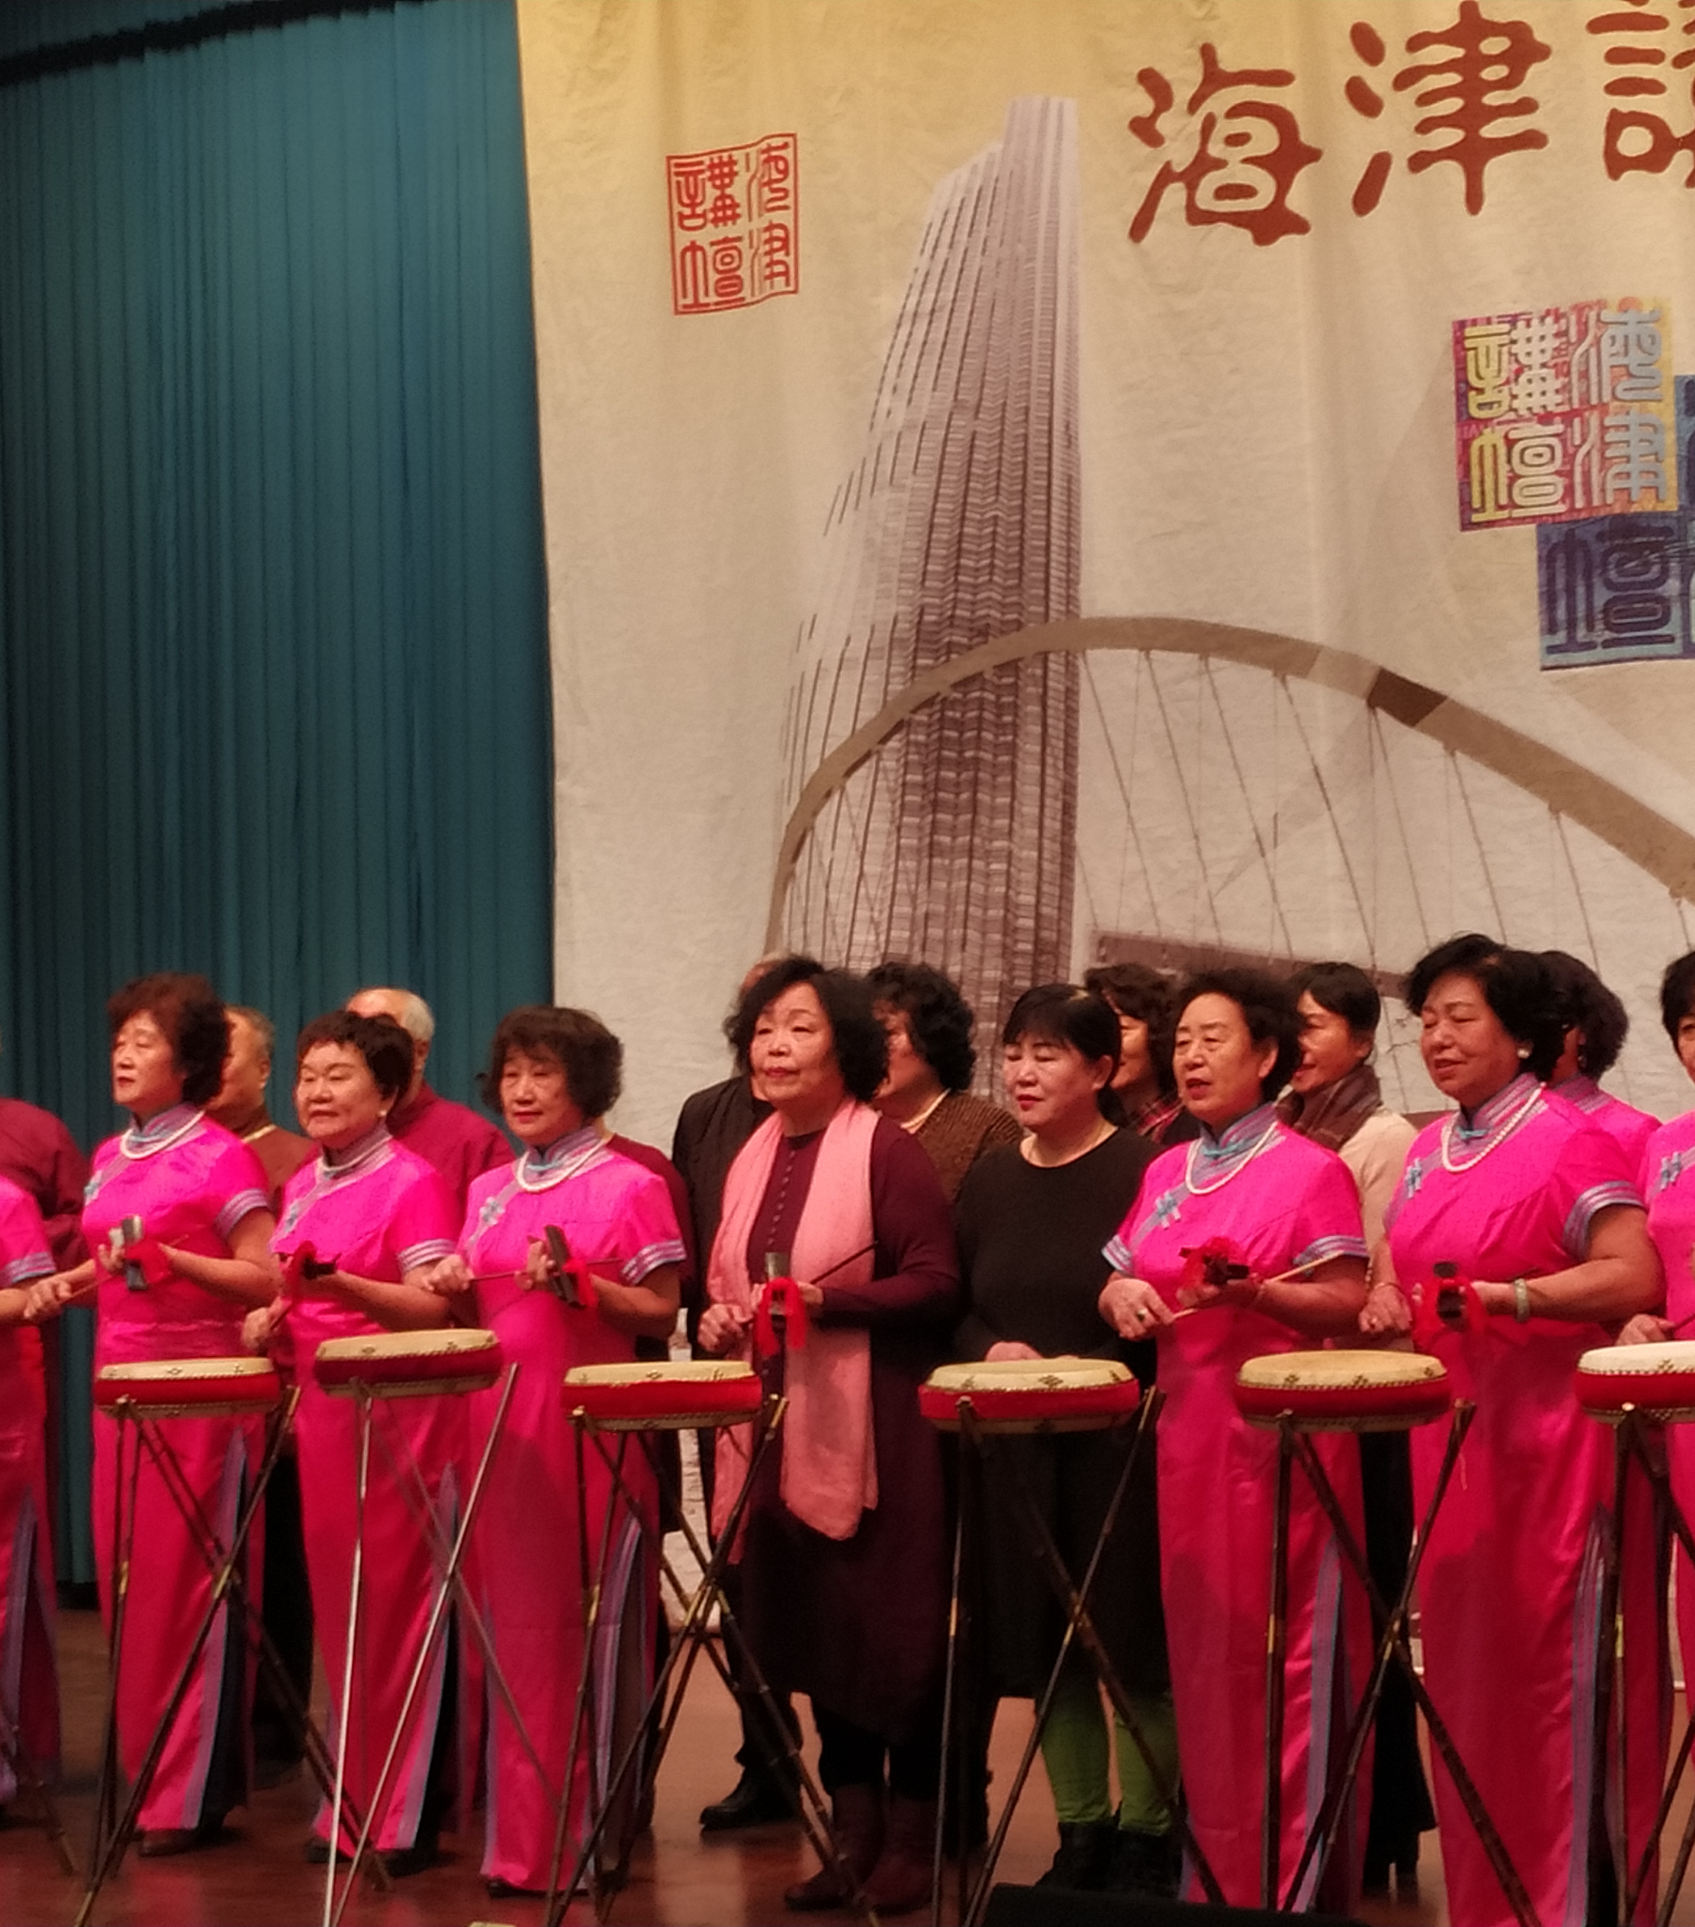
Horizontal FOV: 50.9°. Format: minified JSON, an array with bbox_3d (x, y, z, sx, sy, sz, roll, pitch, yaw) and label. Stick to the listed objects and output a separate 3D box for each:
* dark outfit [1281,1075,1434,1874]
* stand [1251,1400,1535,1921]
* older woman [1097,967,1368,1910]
[{"bbox_3d":[0.883,0.873,3.090,0.460,1.410,0.320,-4,-4,38],"label":"dark outfit"},{"bbox_3d":[0.793,1.122,2.680,0.500,0.920,0.500,-3,-3,16],"label":"stand"},{"bbox_3d":[0.628,0.805,2.880,0.470,1.585,0.380,-4,-3,35],"label":"older woman"}]

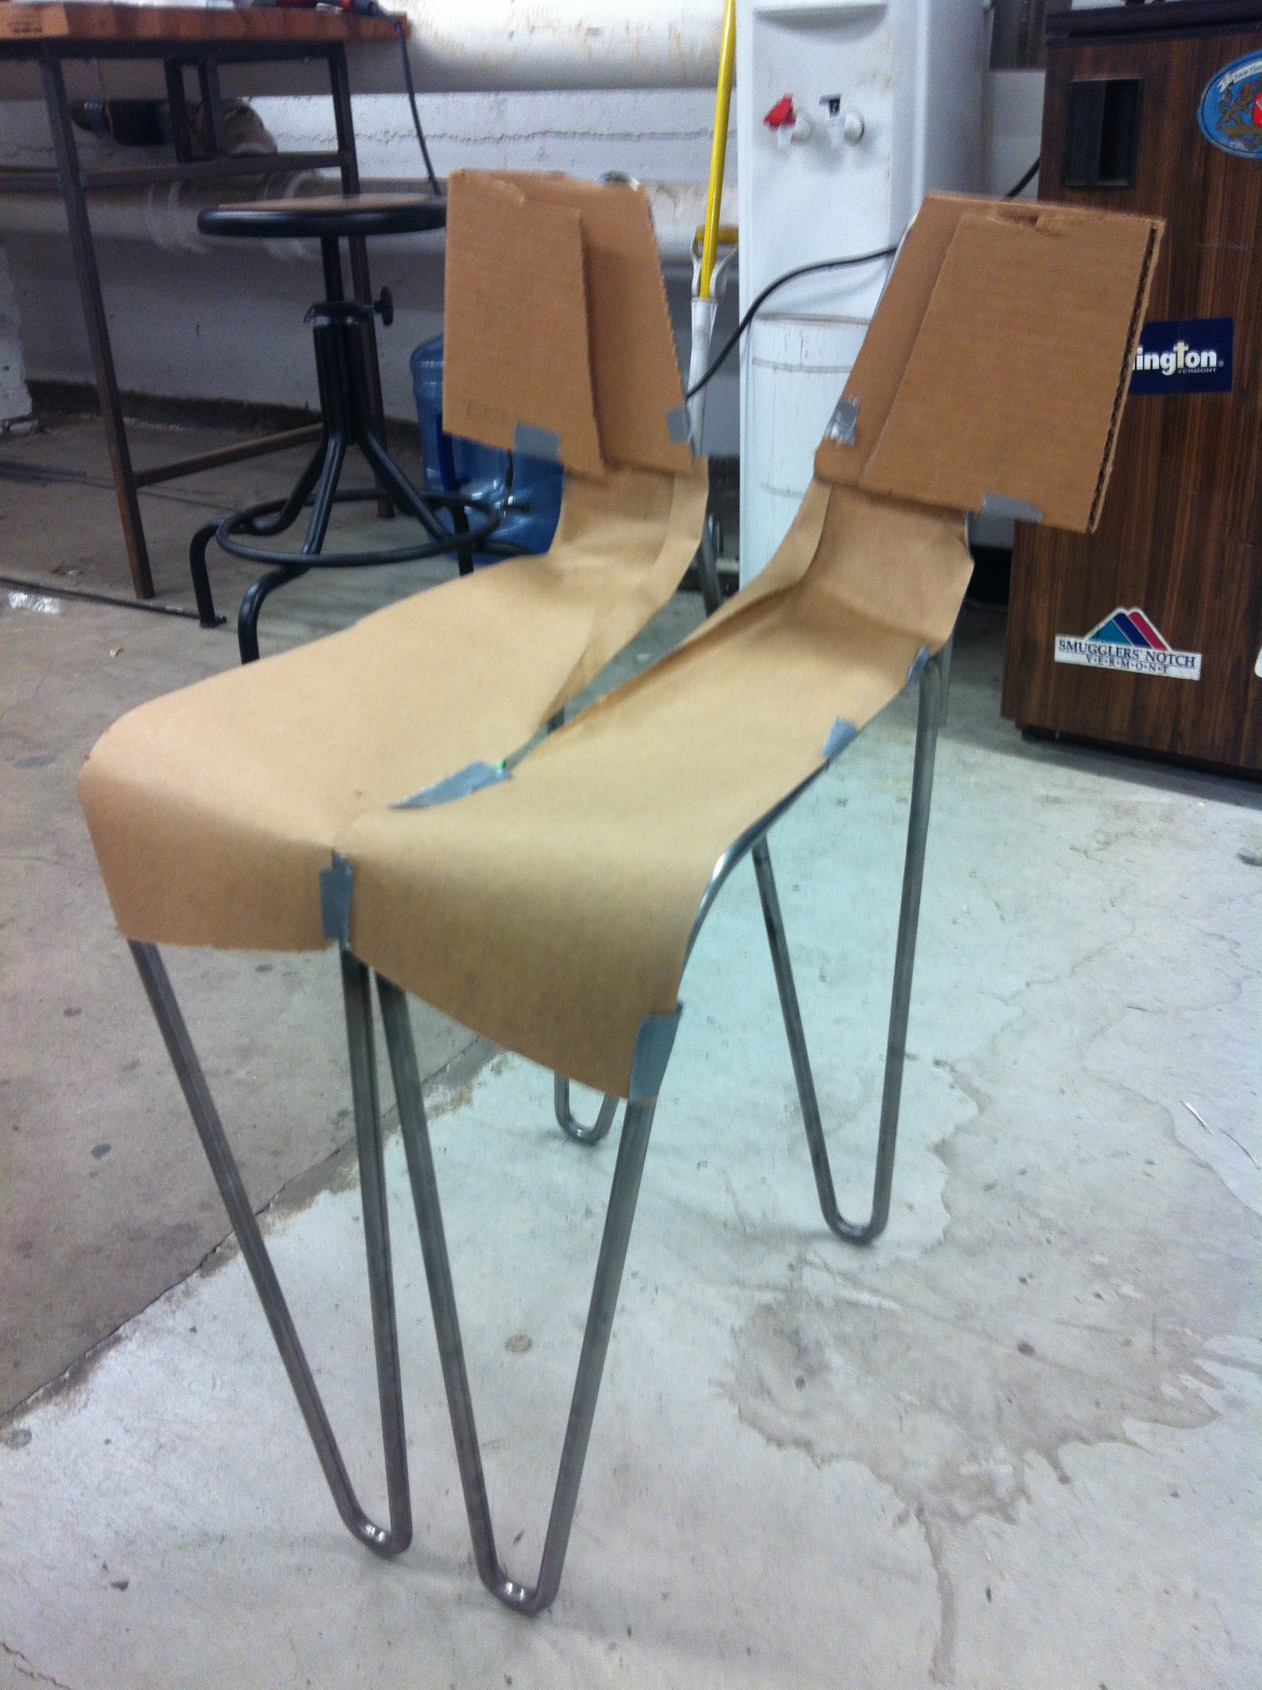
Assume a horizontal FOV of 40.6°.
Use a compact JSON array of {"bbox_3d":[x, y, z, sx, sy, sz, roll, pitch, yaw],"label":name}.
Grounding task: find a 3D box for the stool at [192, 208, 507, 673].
[{"bbox_3d":[-0.418,-0.612,2.538,0.469,0.640,0.469,-11,26,-18],"label":"stool"}]

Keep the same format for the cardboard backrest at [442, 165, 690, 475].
[{"bbox_3d":[-0.048,-0.395,1.286,0.190,0.210,0.040,5,7,17],"label":"cardboard backrest"}]

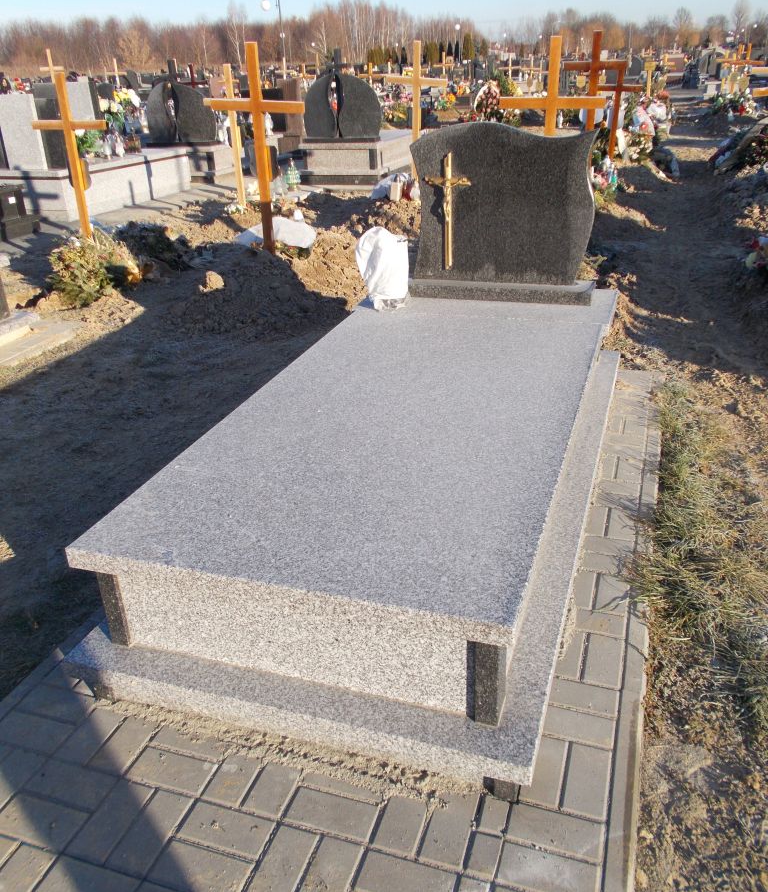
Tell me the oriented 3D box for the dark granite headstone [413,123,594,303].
[{"bbox_3d":[0.545,-1.077,3.559,0.883,0.792,0.183,6,28,18],"label":"dark granite headstone"}]

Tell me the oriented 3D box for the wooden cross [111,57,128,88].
[{"bbox_3d":[-8.145,-11.167,23.655,0.711,1.370,0.091,7,28,18],"label":"wooden cross"}]

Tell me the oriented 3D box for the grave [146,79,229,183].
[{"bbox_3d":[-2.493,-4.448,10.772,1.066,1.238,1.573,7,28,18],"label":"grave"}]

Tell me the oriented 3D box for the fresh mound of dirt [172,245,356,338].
[{"bbox_3d":[-0.752,-1.100,5.234,1.218,0.345,1.218,7,28,18],"label":"fresh mound of dirt"}]

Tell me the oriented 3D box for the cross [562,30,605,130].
[{"bbox_3d":[2.297,-3.752,8.514,0.751,1.485,0.091,7,28,18],"label":"cross"}]

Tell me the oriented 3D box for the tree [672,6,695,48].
[{"bbox_3d":[78.859,-110.061,202.506,5.793,9.958,5.529,7,28,18],"label":"tree"}]

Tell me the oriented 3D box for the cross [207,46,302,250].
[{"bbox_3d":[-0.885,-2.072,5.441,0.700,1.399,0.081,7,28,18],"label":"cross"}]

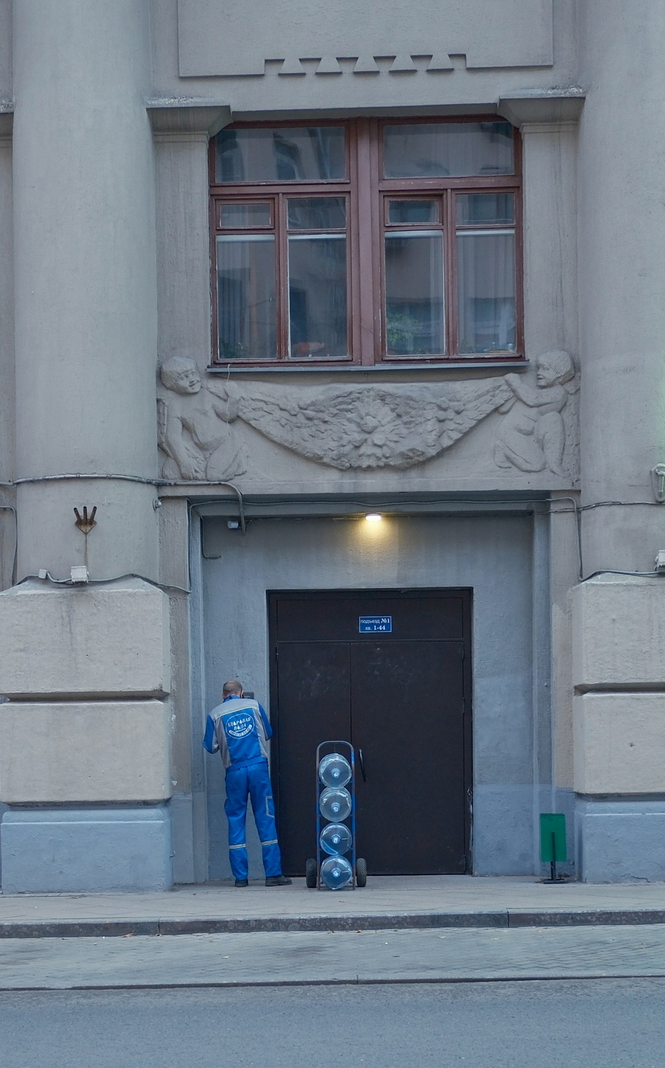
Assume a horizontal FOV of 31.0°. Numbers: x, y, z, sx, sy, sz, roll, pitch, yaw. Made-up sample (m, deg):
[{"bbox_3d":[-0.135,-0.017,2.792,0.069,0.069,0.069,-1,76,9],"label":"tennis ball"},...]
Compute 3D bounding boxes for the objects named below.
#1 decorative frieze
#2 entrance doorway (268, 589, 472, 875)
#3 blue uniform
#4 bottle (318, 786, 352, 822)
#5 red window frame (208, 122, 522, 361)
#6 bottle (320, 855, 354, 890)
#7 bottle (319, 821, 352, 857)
[{"bbox_3d":[0.312,-1.027,10.500,3.670,1.090,0.200,-1,0,1],"label":"decorative frieze"},{"bbox_3d":[0.343,1.793,10.870,1.850,2.590,0.180,-1,0,1],"label":"entrance doorway"},{"bbox_3d":[-0.771,2.207,10.420,0.650,1.570,0.450,-1,0,3],"label":"blue uniform"},{"bbox_3d":[0.030,2.304,10.200,0.270,0.270,0.480,0,-4,1],"label":"bottle"},{"bbox_3d":[0.289,-2.538,10.452,2.732,2.145,0.160,-1,1,1],"label":"red window frame"},{"bbox_3d":[0.038,2.886,10.226,0.270,0.270,0.490,-1,-10,0],"label":"bottle"},{"bbox_3d":[0.035,2.601,10.221,0.270,0.270,0.490,-1,-10,0],"label":"bottle"}]

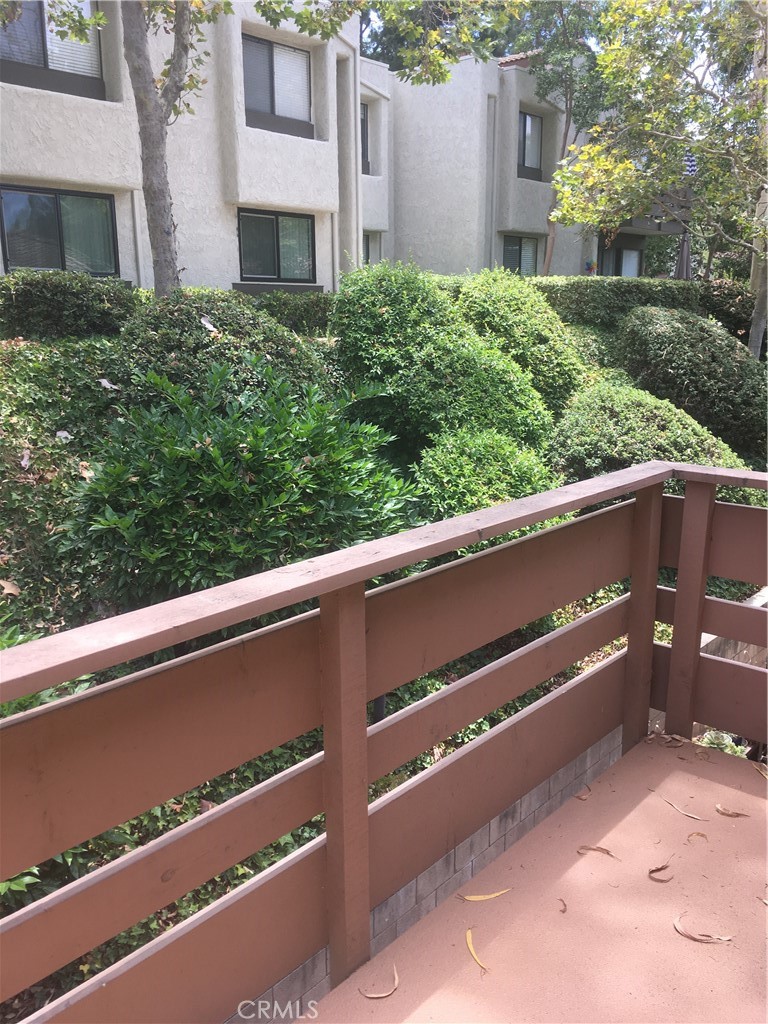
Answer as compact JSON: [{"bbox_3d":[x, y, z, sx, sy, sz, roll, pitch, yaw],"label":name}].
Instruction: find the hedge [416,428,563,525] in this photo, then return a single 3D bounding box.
[{"bbox_3d":[0.564,-0.116,4.728,0.850,0.691,0.800,1,13,7],"label":"hedge"}]

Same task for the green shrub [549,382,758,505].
[{"bbox_3d":[1.888,-0.522,6.085,1.450,0.759,1.300,3,14,17],"label":"green shrub"}]

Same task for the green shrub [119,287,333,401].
[{"bbox_3d":[-1.373,-1.502,7.602,1.850,0.910,1.450,-3,13,-10],"label":"green shrub"}]

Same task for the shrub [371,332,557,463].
[{"bbox_3d":[0.548,-0.877,6.454,1.400,0.927,1.250,1,13,5],"label":"shrub"}]

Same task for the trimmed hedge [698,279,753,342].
[{"bbox_3d":[6.411,-3.811,16.121,1.150,1.078,1.100,4,14,21],"label":"trimmed hedge"}]

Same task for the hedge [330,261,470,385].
[{"bbox_3d":[0.139,-1.695,8.037,1.250,1.218,1.250,0,13,1],"label":"hedge"}]

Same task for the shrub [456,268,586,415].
[{"bbox_3d":[1.303,-1.736,8.547,1.400,1.310,1.350,1,13,8],"label":"shrub"}]

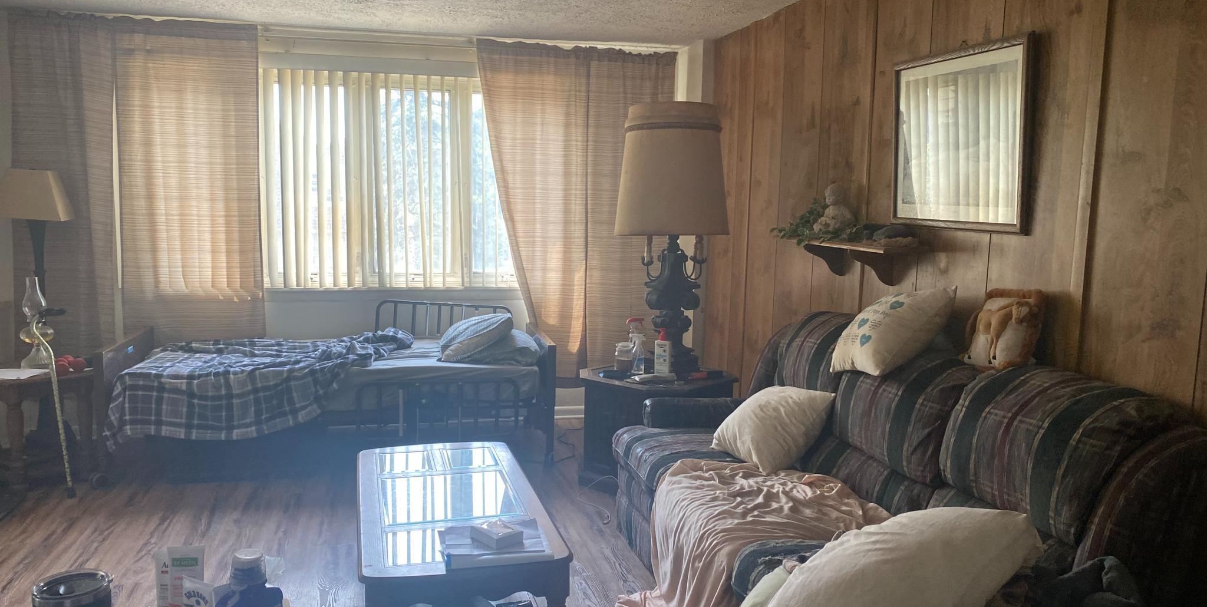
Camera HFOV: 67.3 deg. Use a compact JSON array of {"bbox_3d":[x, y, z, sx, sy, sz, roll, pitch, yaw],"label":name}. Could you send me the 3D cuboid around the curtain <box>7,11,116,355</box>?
[{"bbox_3d":[-2.977,-0.520,5.007,0.550,2.090,0.110,-1,7,-13],"label":"curtain"}]

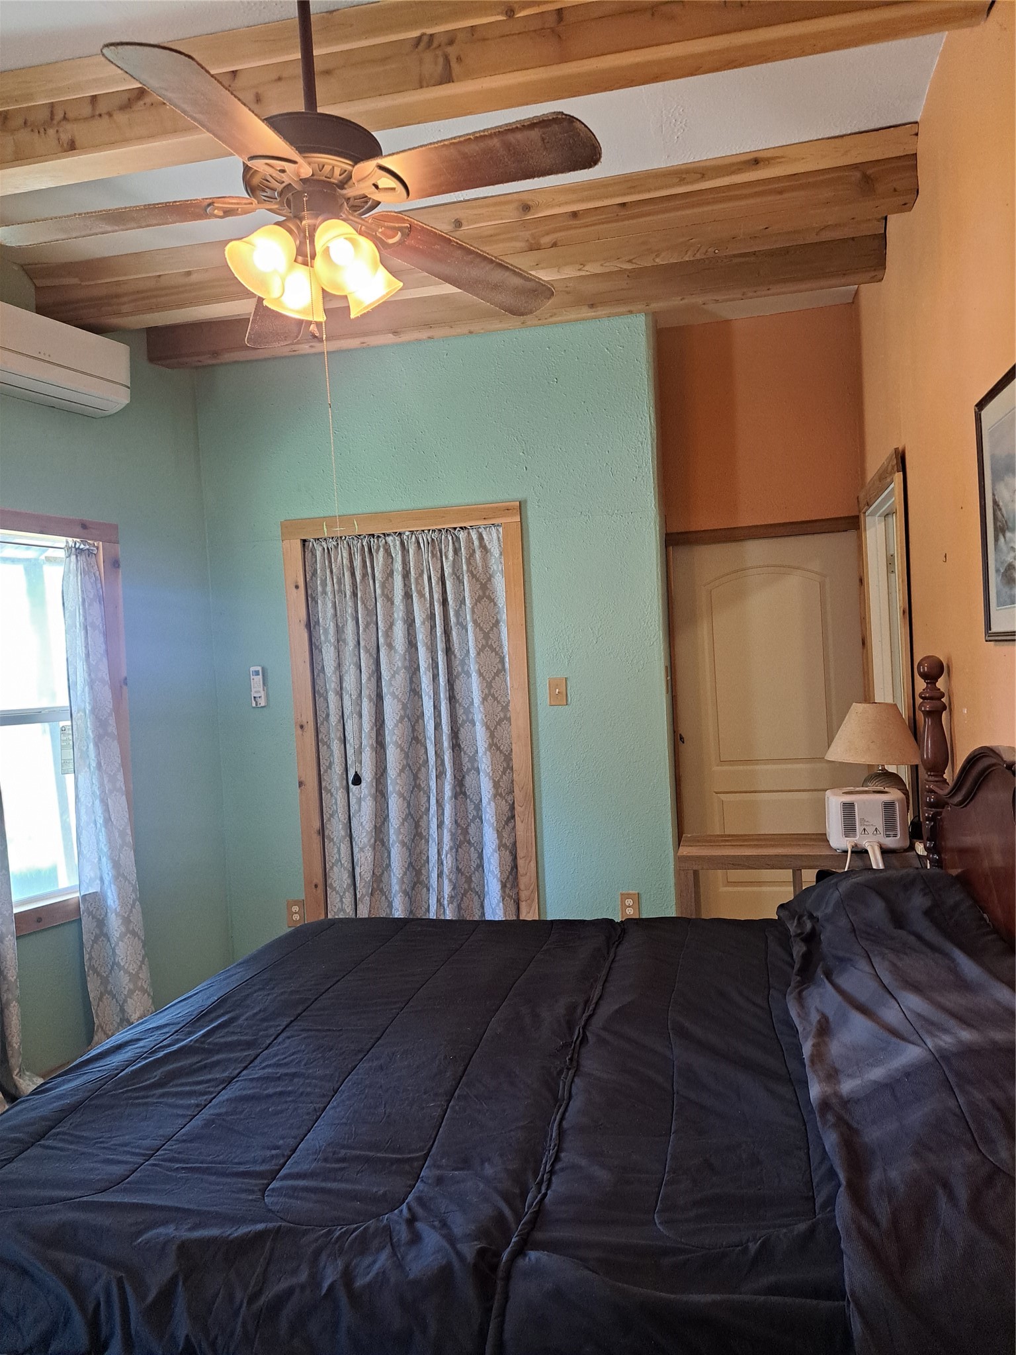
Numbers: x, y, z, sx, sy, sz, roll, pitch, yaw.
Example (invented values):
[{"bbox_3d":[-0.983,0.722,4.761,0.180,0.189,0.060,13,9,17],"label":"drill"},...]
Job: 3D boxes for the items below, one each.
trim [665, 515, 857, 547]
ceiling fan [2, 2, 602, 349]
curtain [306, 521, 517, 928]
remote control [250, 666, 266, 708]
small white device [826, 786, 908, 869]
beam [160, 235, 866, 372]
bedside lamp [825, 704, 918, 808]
[{"bbox_3d":[1.214,-0.702,4.518,0.893,0.072,0.030,-3,1,12],"label":"trim"},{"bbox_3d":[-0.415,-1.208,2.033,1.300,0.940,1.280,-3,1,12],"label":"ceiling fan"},{"bbox_3d":[-0.432,0.351,4.226,0.920,2.000,0.090,-3,1,12],"label":"curtain"},{"bbox_3d":[-1.140,0.044,4.301,0.060,0.185,0.030,-3,1,12],"label":"remote control"},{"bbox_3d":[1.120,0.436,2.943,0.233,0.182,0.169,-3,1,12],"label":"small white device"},{"bbox_3d":[-0.056,-1.549,3.910,3.071,0.140,0.110,-3,1,10],"label":"beam"},{"bbox_3d":[1.199,0.302,3.037,0.288,0.437,0.288,-3,1,12],"label":"bedside lamp"}]

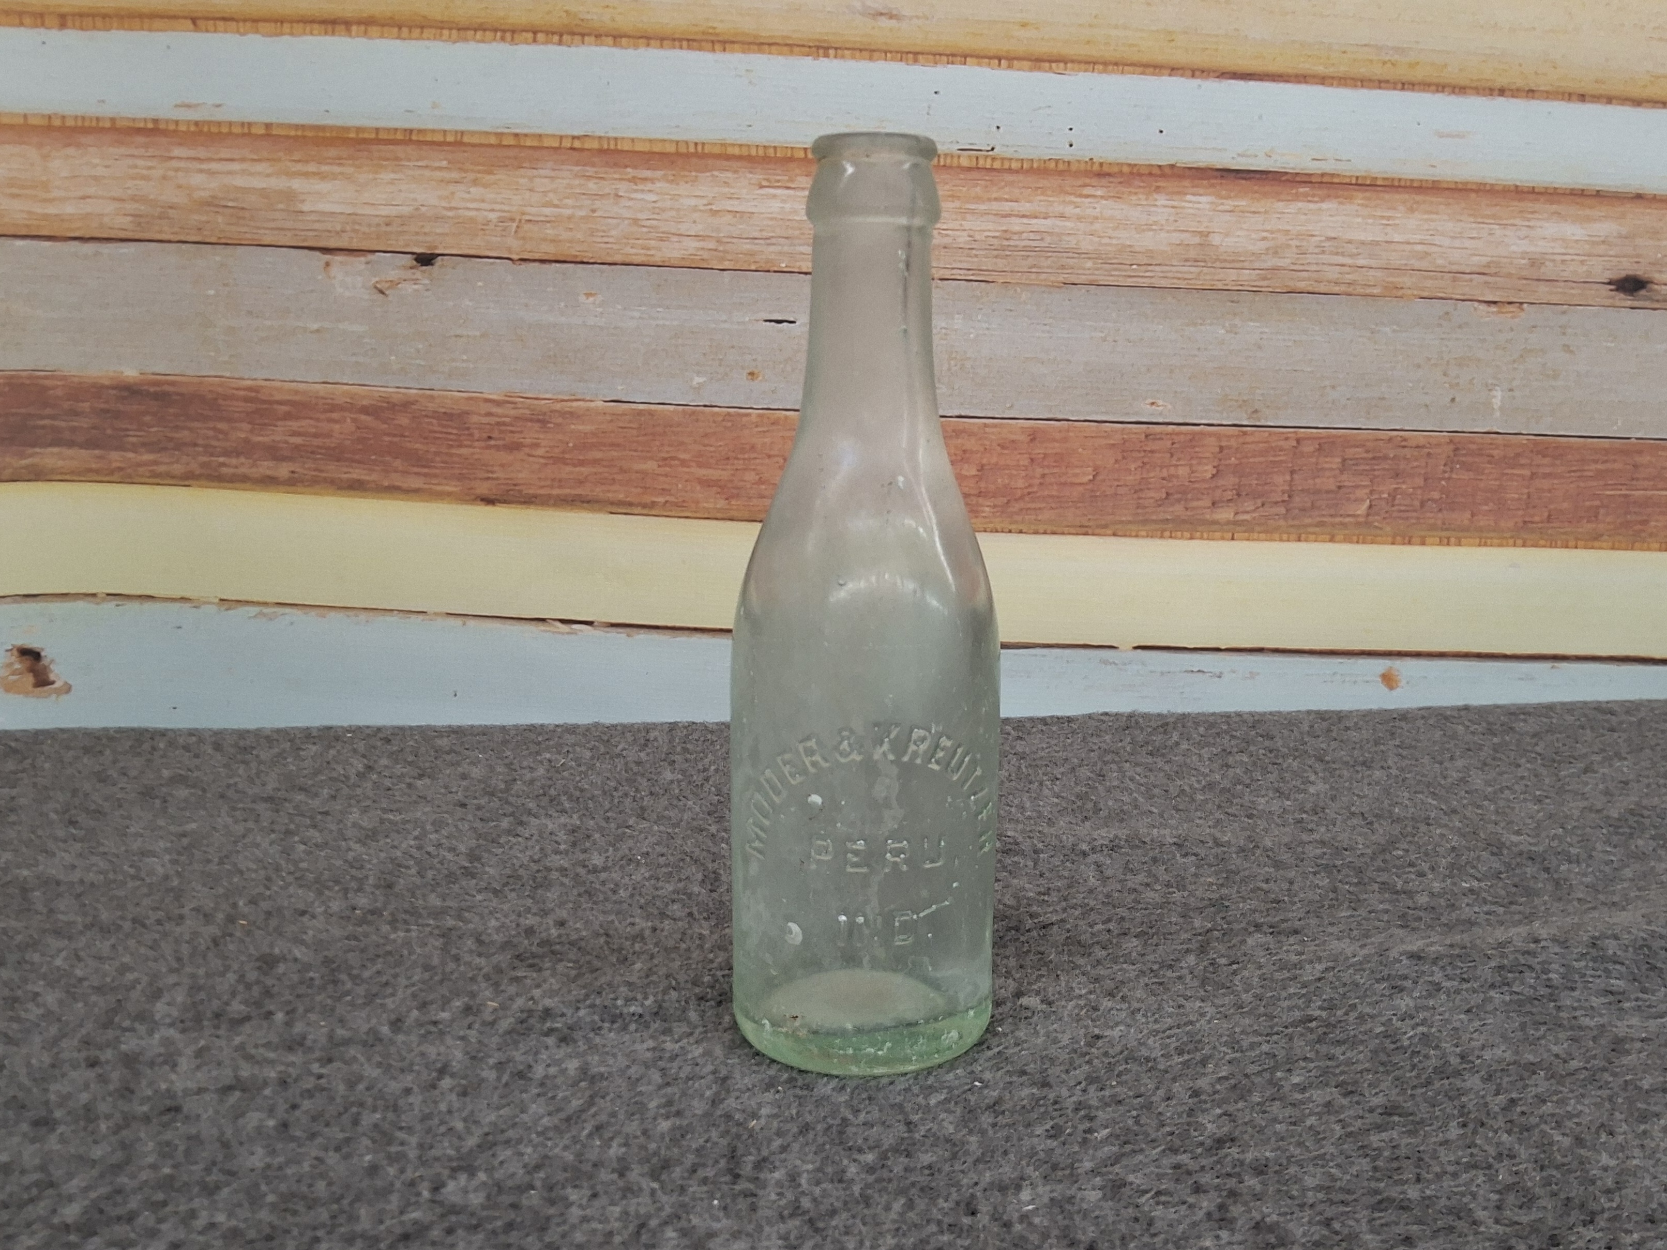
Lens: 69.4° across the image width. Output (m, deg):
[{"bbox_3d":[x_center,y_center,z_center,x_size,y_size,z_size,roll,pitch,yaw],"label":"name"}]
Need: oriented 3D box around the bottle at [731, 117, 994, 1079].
[{"bbox_3d":[0.008,-0.004,0.269,0.060,0.197,0.060,1,9,2],"label":"bottle"}]

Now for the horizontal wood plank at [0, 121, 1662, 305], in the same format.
[{"bbox_3d":[0.000,-0.195,0.575,0.820,0.052,0.015,2,9,-1],"label":"horizontal wood plank"}]

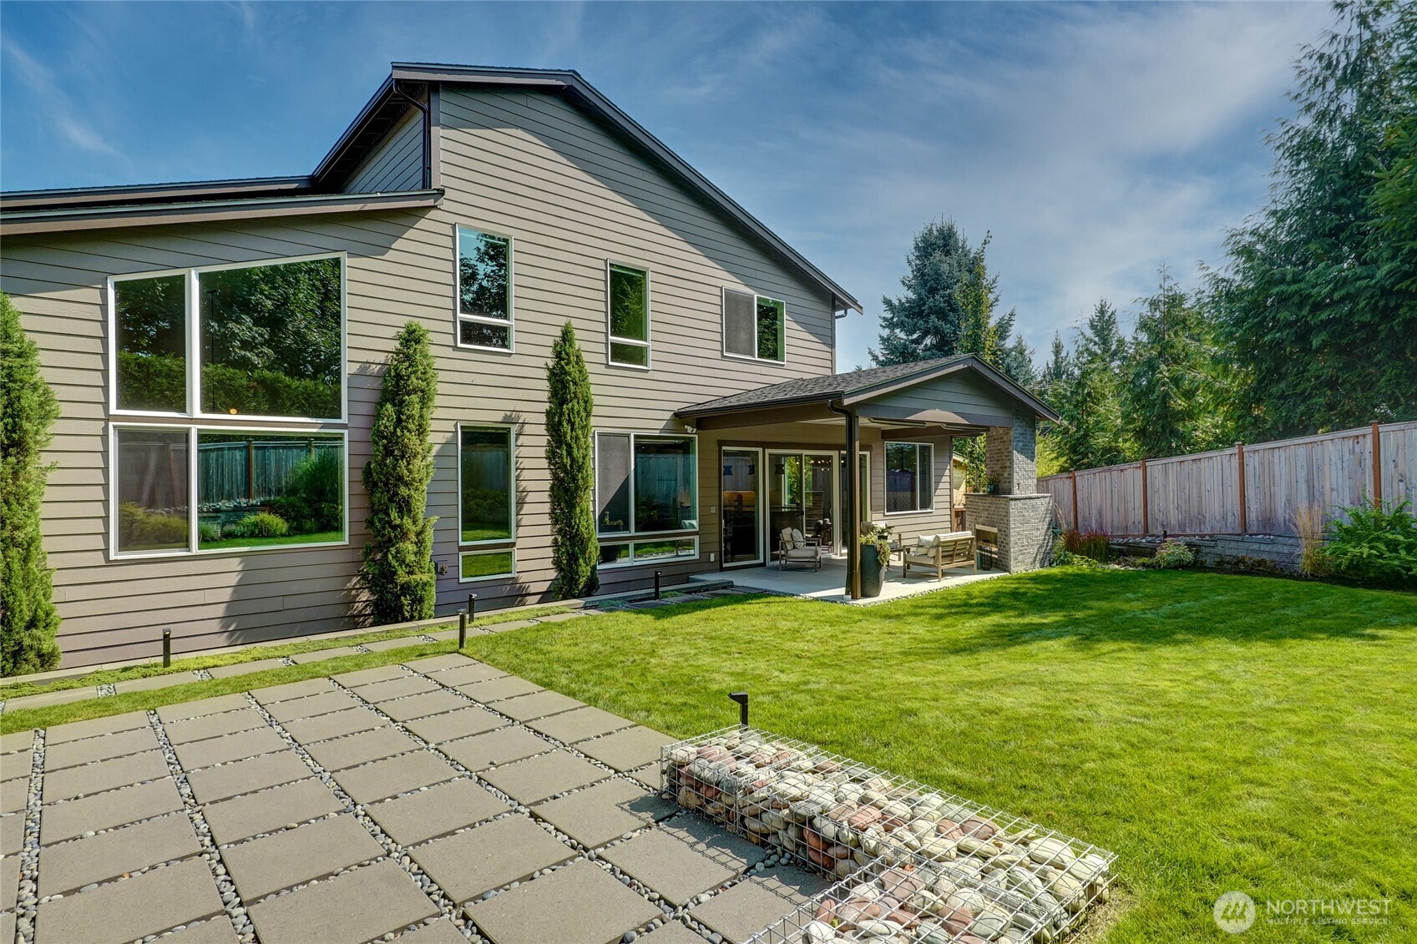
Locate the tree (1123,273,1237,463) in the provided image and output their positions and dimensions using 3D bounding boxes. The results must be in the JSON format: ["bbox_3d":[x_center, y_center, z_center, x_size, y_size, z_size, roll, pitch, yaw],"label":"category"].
[{"bbox_3d":[12.777,-2.002,19.551,2.900,7.000,2.900,-2,-2,33],"label":"tree"}]

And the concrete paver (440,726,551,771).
[{"bbox_3d":[-1.523,2.005,5.082,0.605,0.055,0.605,0,-1,-43],"label":"concrete paver"}]

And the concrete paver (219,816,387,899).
[{"bbox_3d":[-2.074,1.991,3.638,0.605,0.055,0.605,0,-1,-43],"label":"concrete paver"}]

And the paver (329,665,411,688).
[{"bbox_3d":[-3.329,2.050,7.016,0.605,0.050,0.605,0,-2,-42],"label":"paver"}]

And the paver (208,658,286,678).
[{"bbox_3d":[-4.833,2.090,7.421,0.605,0.050,0.605,0,-2,-42],"label":"paver"}]

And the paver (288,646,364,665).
[{"bbox_3d":[-4.265,2.094,7.934,0.600,0.050,0.580,0,0,-42],"label":"paver"}]

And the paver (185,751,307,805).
[{"bbox_3d":[-2.998,2.019,4.643,0.605,0.055,0.605,0,-1,-43],"label":"paver"}]

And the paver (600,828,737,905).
[{"bbox_3d":[-0.110,1.908,3.477,0.605,0.050,0.605,0,-2,-42],"label":"paver"}]

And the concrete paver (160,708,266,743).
[{"bbox_3d":[-3.922,2.047,5.649,0.605,0.055,0.605,0,-1,-43],"label":"concrete paver"}]

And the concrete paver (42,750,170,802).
[{"bbox_3d":[-3.907,2.001,4.610,0.606,0.050,0.606,0,-2,-42],"label":"concrete paver"}]

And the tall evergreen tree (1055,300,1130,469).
[{"bbox_3d":[13.596,-2.030,25.003,2.800,8.294,2.800,0,0,-42],"label":"tall evergreen tree"}]

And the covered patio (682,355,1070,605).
[{"bbox_3d":[3.517,-0.065,14.167,7.530,4.050,3.920,0,0,-42],"label":"covered patio"}]

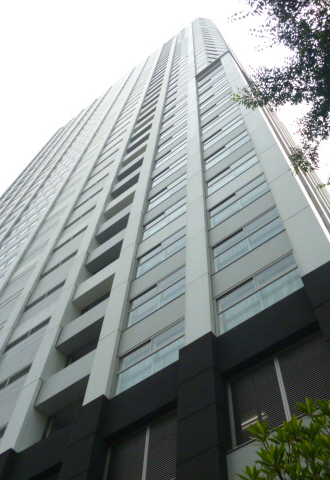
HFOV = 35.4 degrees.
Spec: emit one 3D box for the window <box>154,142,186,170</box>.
[{"bbox_3d":[0.468,-5.668,34.516,2.790,1.967,0.160,-34,-69,18],"label":"window"}]

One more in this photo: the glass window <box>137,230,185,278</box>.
[{"bbox_3d":[-0.120,0.469,21.116,2.612,1.665,0.150,-34,-69,18],"label":"glass window"}]

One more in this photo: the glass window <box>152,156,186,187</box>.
[{"bbox_3d":[0.332,-4.146,31.550,2.790,1.881,0.160,-34,-69,18],"label":"glass window"}]

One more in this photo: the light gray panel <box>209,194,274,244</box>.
[{"bbox_3d":[2.879,-0.707,19.400,2.917,1.371,0.200,-34,-69,18],"label":"light gray panel"}]

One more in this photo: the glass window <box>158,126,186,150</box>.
[{"bbox_3d":[0.566,-6.886,35.519,2.612,1.665,0.150,-34,-69,18],"label":"glass window"}]

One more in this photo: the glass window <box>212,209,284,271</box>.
[{"bbox_3d":[2.877,-0.001,18.092,2.805,1.910,0.160,-34,-69,18],"label":"glass window"}]

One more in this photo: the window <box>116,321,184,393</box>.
[{"bbox_3d":[-0.394,3.412,15.354,2.612,1.665,0.150,-34,-69,18],"label":"window"}]

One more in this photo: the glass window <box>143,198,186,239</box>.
[{"bbox_3d":[0.017,-1.002,23.997,2.612,1.665,0.150,-34,-69,18],"label":"glass window"}]

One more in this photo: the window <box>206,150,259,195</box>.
[{"bbox_3d":[3.155,-3.125,24.179,2.805,1.887,0.160,-34,-69,18],"label":"window"}]

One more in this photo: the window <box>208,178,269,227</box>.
[{"bbox_3d":[2.822,-1.485,19.978,2.694,1.665,0.150,-34,-69,18],"label":"window"}]

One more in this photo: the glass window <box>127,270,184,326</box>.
[{"bbox_3d":[-0.257,1.941,18.235,2.612,1.665,0.150,-34,-69,18],"label":"glass window"}]

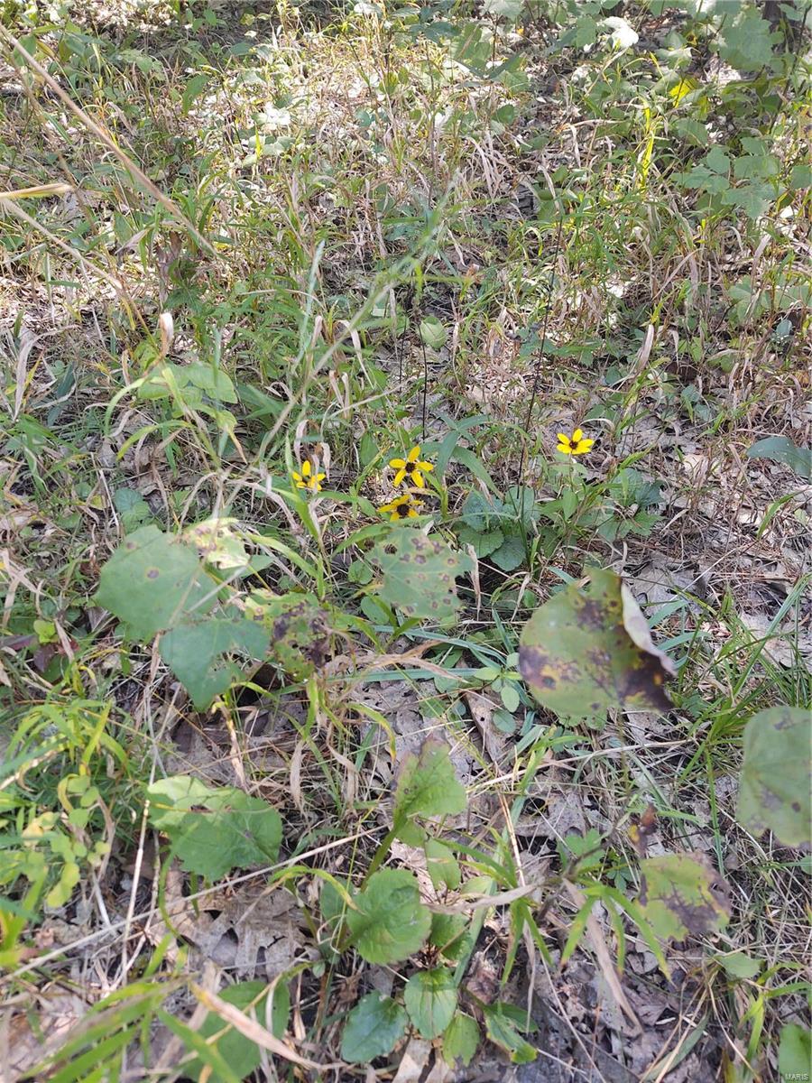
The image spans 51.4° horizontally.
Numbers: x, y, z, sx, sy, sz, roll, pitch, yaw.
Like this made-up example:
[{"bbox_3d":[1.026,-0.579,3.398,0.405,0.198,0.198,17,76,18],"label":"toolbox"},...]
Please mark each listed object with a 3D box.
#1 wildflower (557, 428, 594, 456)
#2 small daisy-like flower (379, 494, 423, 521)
[{"bbox_3d":[0.208,-0.122,1.040,0.043,0.014,0.041,0,52,0],"label":"wildflower"},{"bbox_3d":[-0.005,-0.037,0.940,0.048,0.040,0.016,-1,16,-1],"label":"small daisy-like flower"}]

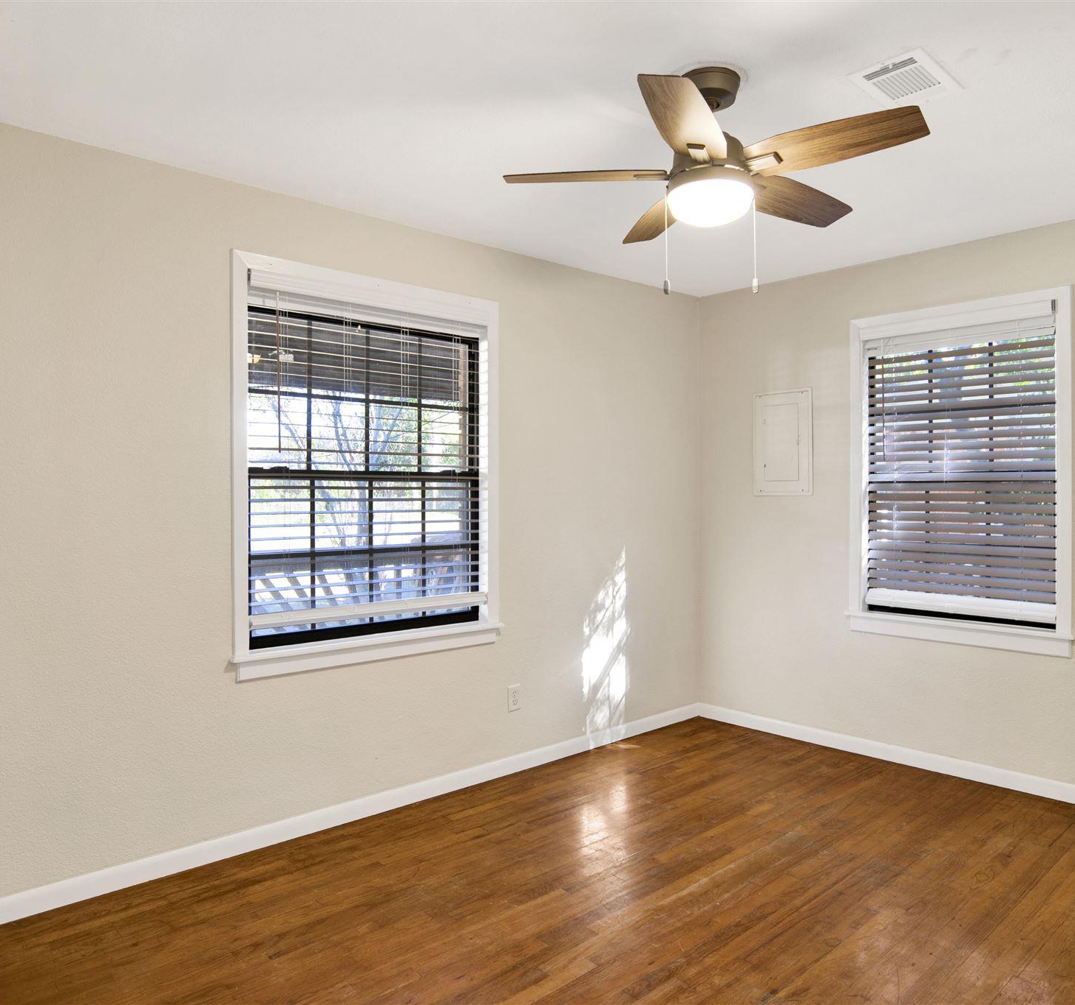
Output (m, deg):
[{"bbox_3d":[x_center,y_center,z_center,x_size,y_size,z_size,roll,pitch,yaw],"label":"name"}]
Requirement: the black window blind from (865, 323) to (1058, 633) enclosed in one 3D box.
[{"bbox_3d":[1.925,-0.143,3.496,0.799,1.327,0.065,1,1,44],"label":"black window blind"}]

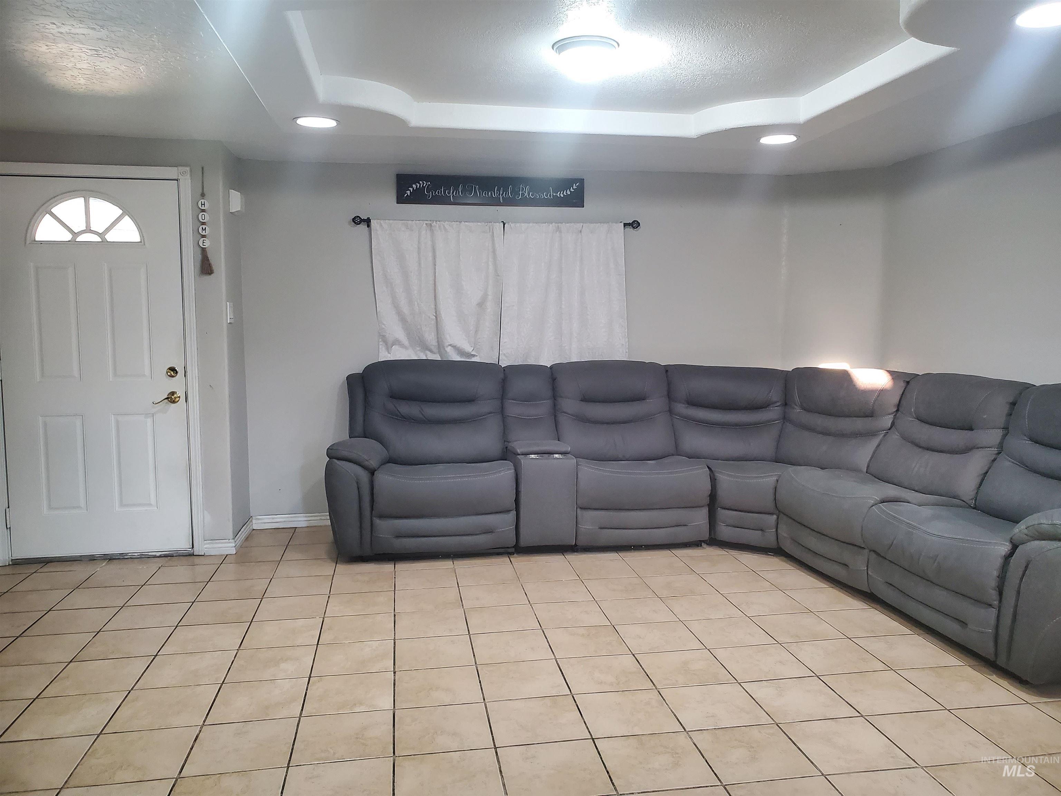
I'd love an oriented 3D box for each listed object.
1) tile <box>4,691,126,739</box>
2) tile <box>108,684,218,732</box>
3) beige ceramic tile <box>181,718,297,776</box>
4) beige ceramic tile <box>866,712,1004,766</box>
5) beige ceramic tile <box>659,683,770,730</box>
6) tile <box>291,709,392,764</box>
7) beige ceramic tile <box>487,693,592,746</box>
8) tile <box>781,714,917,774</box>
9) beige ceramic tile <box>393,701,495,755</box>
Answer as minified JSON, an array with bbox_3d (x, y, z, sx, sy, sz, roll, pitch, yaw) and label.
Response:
[{"bbox_3d":[-1.536,1.055,2.640,0.300,0.010,0.300,-1,6,-9],"label":"tile"},{"bbox_3d":[-1.240,1.053,2.703,0.301,0.010,0.295,-1,6,-9],"label":"tile"},{"bbox_3d":[-0.888,1.077,2.460,0.301,0.010,0.295,-1,6,-9],"label":"beige ceramic tile"},{"bbox_3d":[1.289,1.080,2.537,0.304,0.010,0.299,-1,6,-10],"label":"beige ceramic tile"},{"bbox_3d":[0.632,1.060,2.734,0.304,0.010,0.299,-1,6,-10],"label":"beige ceramic tile"},{"bbox_3d":[-0.585,1.071,2.510,0.301,0.010,0.295,-1,6,-9],"label":"tile"},{"bbox_3d":[0.021,1.061,2.611,0.301,0.010,0.295,-1,6,-9],"label":"beige ceramic tile"},{"bbox_3d":[0.978,1.075,2.468,0.301,0.010,0.295,-1,6,-9],"label":"tile"},{"bbox_3d":[-0.282,1.066,2.561,0.301,0.010,0.295,-1,6,-9],"label":"beige ceramic tile"}]

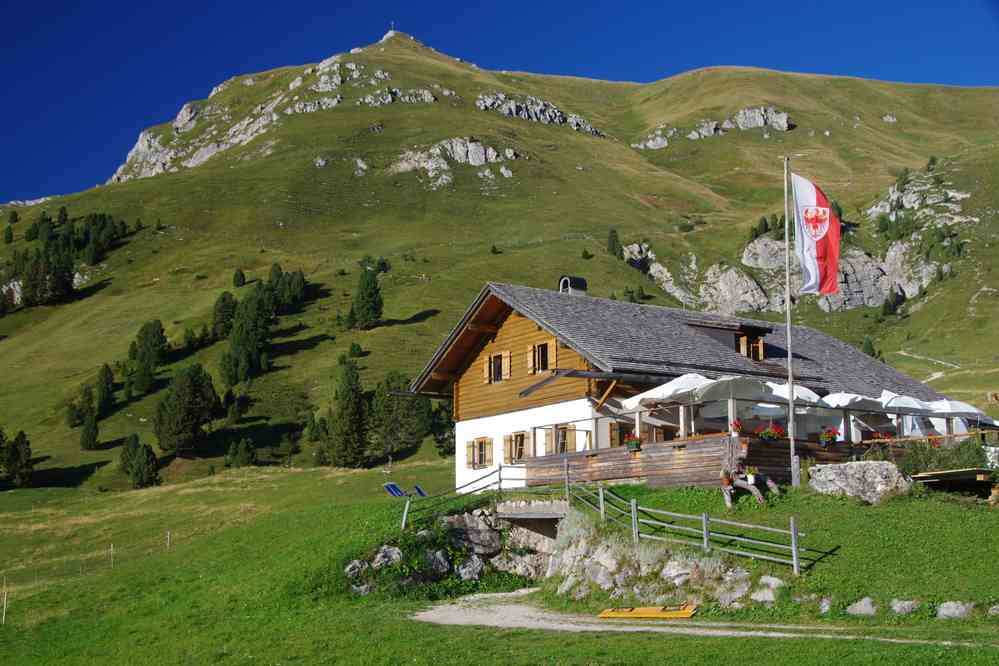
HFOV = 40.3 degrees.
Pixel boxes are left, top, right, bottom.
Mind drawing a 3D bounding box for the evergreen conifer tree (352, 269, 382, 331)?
[{"bbox_3d":[-20.874,-5.298,215.000,4.602,9.804,4.602,0,-9,0],"label":"evergreen conifer tree"}]

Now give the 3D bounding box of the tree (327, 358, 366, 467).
[{"bbox_3d":[-14.067,7.309,125.000,3.567,9.929,3.567,0,-9,0],"label":"tree"}]

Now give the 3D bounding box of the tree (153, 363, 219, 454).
[{"bbox_3d":[-32.333,7.774,140.000,6.592,9.473,6.592,0,-9,0],"label":"tree"}]

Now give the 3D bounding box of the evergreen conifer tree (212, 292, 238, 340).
[{"bbox_3d":[-41.314,-2.639,205.000,3.803,7.539,3.803,0,-9,0],"label":"evergreen conifer tree"}]

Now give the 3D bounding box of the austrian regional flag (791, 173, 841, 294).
[{"bbox_3d":[8.948,-2.818,38.500,1.416,3.455,0.400,-1,-9,7],"label":"austrian regional flag"}]

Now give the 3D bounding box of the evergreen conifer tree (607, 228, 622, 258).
[{"bbox_3d":[27.913,-21.723,330.000,3.767,7.282,3.767,0,-9,0],"label":"evergreen conifer tree"}]

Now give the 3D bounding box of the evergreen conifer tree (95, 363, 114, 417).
[{"bbox_3d":[-46.484,6.649,160.000,2.283,6.355,2.283,0,-9,0],"label":"evergreen conifer tree"}]

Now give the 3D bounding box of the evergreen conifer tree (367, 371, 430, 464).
[{"bbox_3d":[-9.657,8.080,130.000,5.936,8.988,5.936,0,-9,0],"label":"evergreen conifer tree"}]

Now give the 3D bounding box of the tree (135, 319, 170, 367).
[{"bbox_3d":[-47.352,1.429,185.000,4.488,6.259,4.488,0,-9,0],"label":"tree"}]

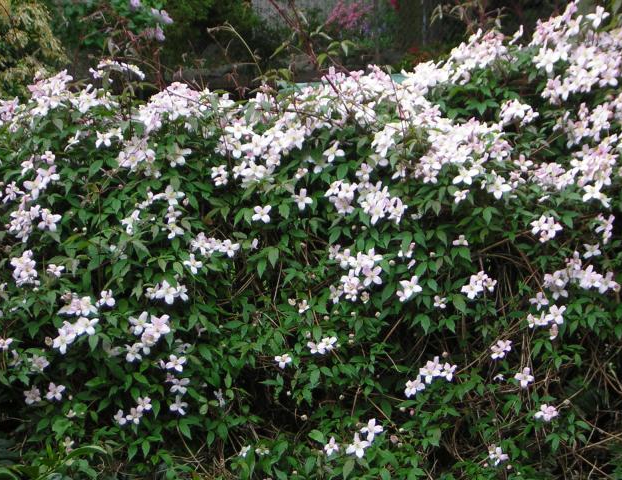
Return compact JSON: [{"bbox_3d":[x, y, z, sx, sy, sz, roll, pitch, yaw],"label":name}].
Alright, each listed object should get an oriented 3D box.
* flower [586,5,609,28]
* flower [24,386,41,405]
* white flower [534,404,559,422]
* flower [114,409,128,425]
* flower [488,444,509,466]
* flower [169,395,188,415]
[{"bbox_3d":[0.703,-0.548,4.900,0.059,0.059,0.027,2,-18,10],"label":"flower"},{"bbox_3d":[-0.711,0.397,5.100,0.046,0.046,0.025,1,-9,3],"label":"flower"},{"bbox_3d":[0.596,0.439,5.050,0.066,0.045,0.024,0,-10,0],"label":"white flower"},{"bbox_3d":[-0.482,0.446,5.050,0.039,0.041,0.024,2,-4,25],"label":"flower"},{"bbox_3d":[0.465,0.534,4.950,0.054,0.054,0.028,-3,-11,-16],"label":"flower"},{"bbox_3d":[-0.335,0.416,5.050,0.045,0.051,0.025,1,-21,7],"label":"flower"}]

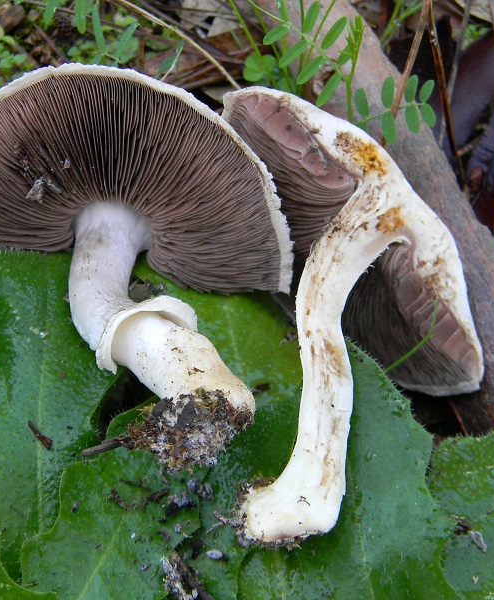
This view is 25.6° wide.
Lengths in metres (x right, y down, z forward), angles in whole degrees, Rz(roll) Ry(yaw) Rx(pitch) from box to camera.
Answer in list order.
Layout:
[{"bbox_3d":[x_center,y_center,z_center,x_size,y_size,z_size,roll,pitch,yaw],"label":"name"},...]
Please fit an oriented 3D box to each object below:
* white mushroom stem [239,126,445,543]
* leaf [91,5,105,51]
[{"bbox_3d":[0.026,0.013,0.292,0.040,0.018,0.121,19,63,-7],"label":"white mushroom stem"},{"bbox_3d":[-0.055,-0.100,0.400,0.004,0.001,0.021,-11,63,-5],"label":"leaf"}]

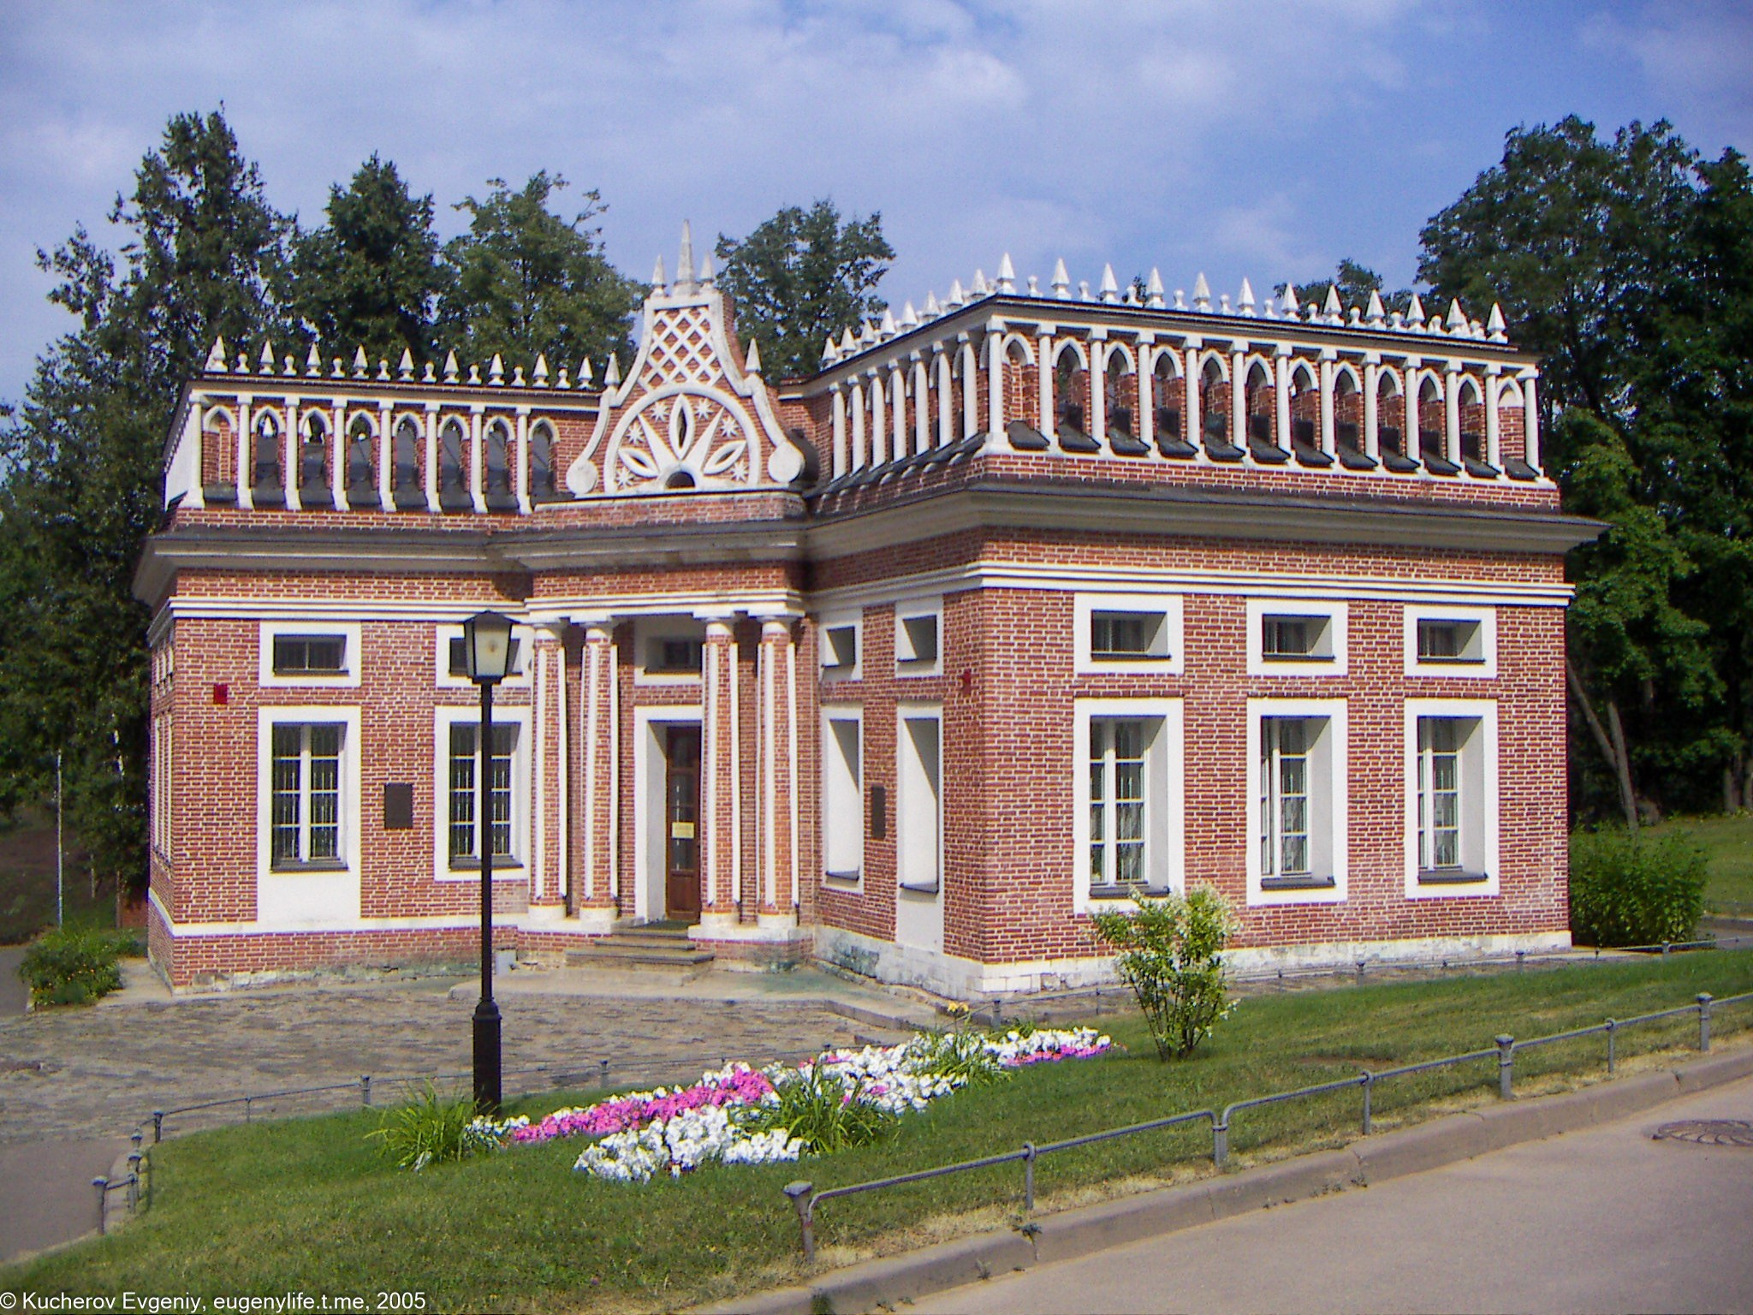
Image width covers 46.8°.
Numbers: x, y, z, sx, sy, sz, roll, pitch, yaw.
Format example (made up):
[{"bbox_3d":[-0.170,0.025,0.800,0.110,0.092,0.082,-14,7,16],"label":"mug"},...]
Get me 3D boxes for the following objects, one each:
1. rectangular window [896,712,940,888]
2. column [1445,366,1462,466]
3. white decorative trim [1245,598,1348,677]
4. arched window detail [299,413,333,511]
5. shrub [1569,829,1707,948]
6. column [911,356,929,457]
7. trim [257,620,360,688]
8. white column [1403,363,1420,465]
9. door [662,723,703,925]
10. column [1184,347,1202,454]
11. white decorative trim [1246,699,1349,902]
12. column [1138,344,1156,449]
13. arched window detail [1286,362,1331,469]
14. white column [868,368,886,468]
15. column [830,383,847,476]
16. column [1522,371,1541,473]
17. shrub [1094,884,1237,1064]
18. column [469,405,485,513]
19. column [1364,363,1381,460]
[{"bbox_3d":[0.538,1.872,26.437,0.220,2.252,1.150,1,-2,-23],"label":"rectangular window"},{"bbox_3d":[7.932,-3.342,27.870,0.170,1.367,0.170,1,-2,-23],"label":"column"},{"bbox_3d":[5.613,-0.270,27.054,1.607,1.039,0.157,1,-2,-23],"label":"white decorative trim"},{"bbox_3d":[-8.438,-2.990,30.547,0.496,1.524,0.305,1,-2,-23],"label":"arched window detail"},{"bbox_3d":[10.588,3.247,28.500,1.950,1.600,1.600,1,-2,-24],"label":"shrub"},{"bbox_3d":[0.593,-3.362,27.171,0.180,1.300,0.180,1,-3,-22],"label":"column"},{"bbox_3d":[-8.236,-0.040,29.477,1.440,0.977,0.150,0,-2,-14],"label":"trim"},{"bbox_3d":[7.180,-3.267,27.183,0.154,1.340,0.154,1,-2,-23],"label":"white column"},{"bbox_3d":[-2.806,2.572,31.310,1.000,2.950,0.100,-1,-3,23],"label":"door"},{"bbox_3d":[4.097,-3.321,26.200,0.180,1.370,0.180,1,-3,-22],"label":"column"},{"bbox_3d":[5.396,1.840,25.933,1.539,2.619,0.120,1,-2,-23],"label":"white decorative trim"},{"bbox_3d":[3.402,-3.286,25.542,0.154,1.311,0.154,1,-2,-23],"label":"column"},{"bbox_3d":[5.747,-3.237,26.946,0.520,1.338,0.280,1,-2,-23],"label":"arched window detail"},{"bbox_3d":[0.029,-3.400,29.046,0.172,1.313,0.172,1,-2,-23],"label":"white column"},{"bbox_3d":[-0.549,-3.329,29.844,0.180,1.360,0.180,1,-3,-22],"label":"column"},{"bbox_3d":[8.979,-3.216,27.715,0.196,1.440,0.202,1,-2,-23],"label":"column"},{"bbox_3d":[2.064,2.260,14.500,1.010,1.206,0.959,0,-2,0],"label":"shrub"},{"bbox_3d":[-6.184,-3.072,31.428,0.196,1.672,0.202,1,-2,-23],"label":"column"},{"bbox_3d":[6.539,-3.234,26.702,0.196,1.370,0.202,0,-2,0],"label":"column"}]

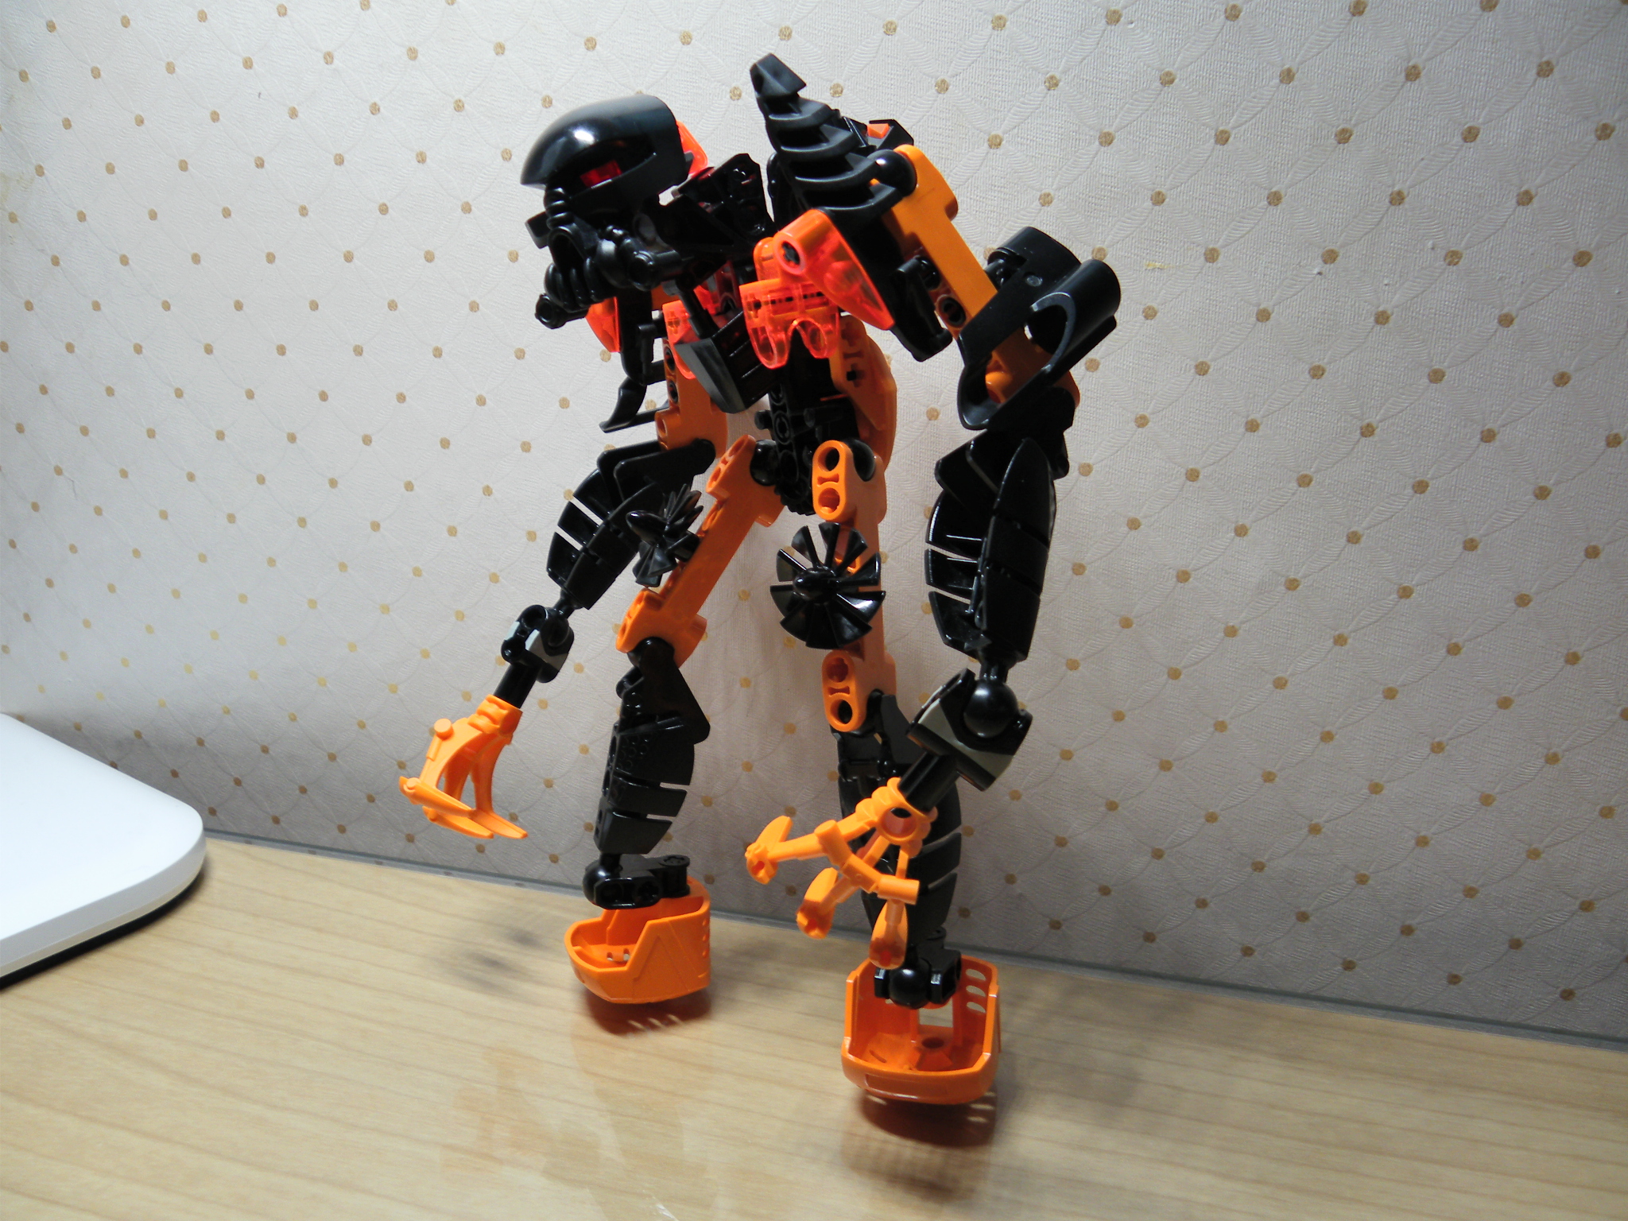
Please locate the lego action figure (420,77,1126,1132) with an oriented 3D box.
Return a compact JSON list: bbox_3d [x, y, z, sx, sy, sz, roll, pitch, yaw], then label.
[{"bbox_3d":[-0.013,0.004,0.243,0.117,0.210,0.118,-14,22,-39],"label":"lego action figure"}]

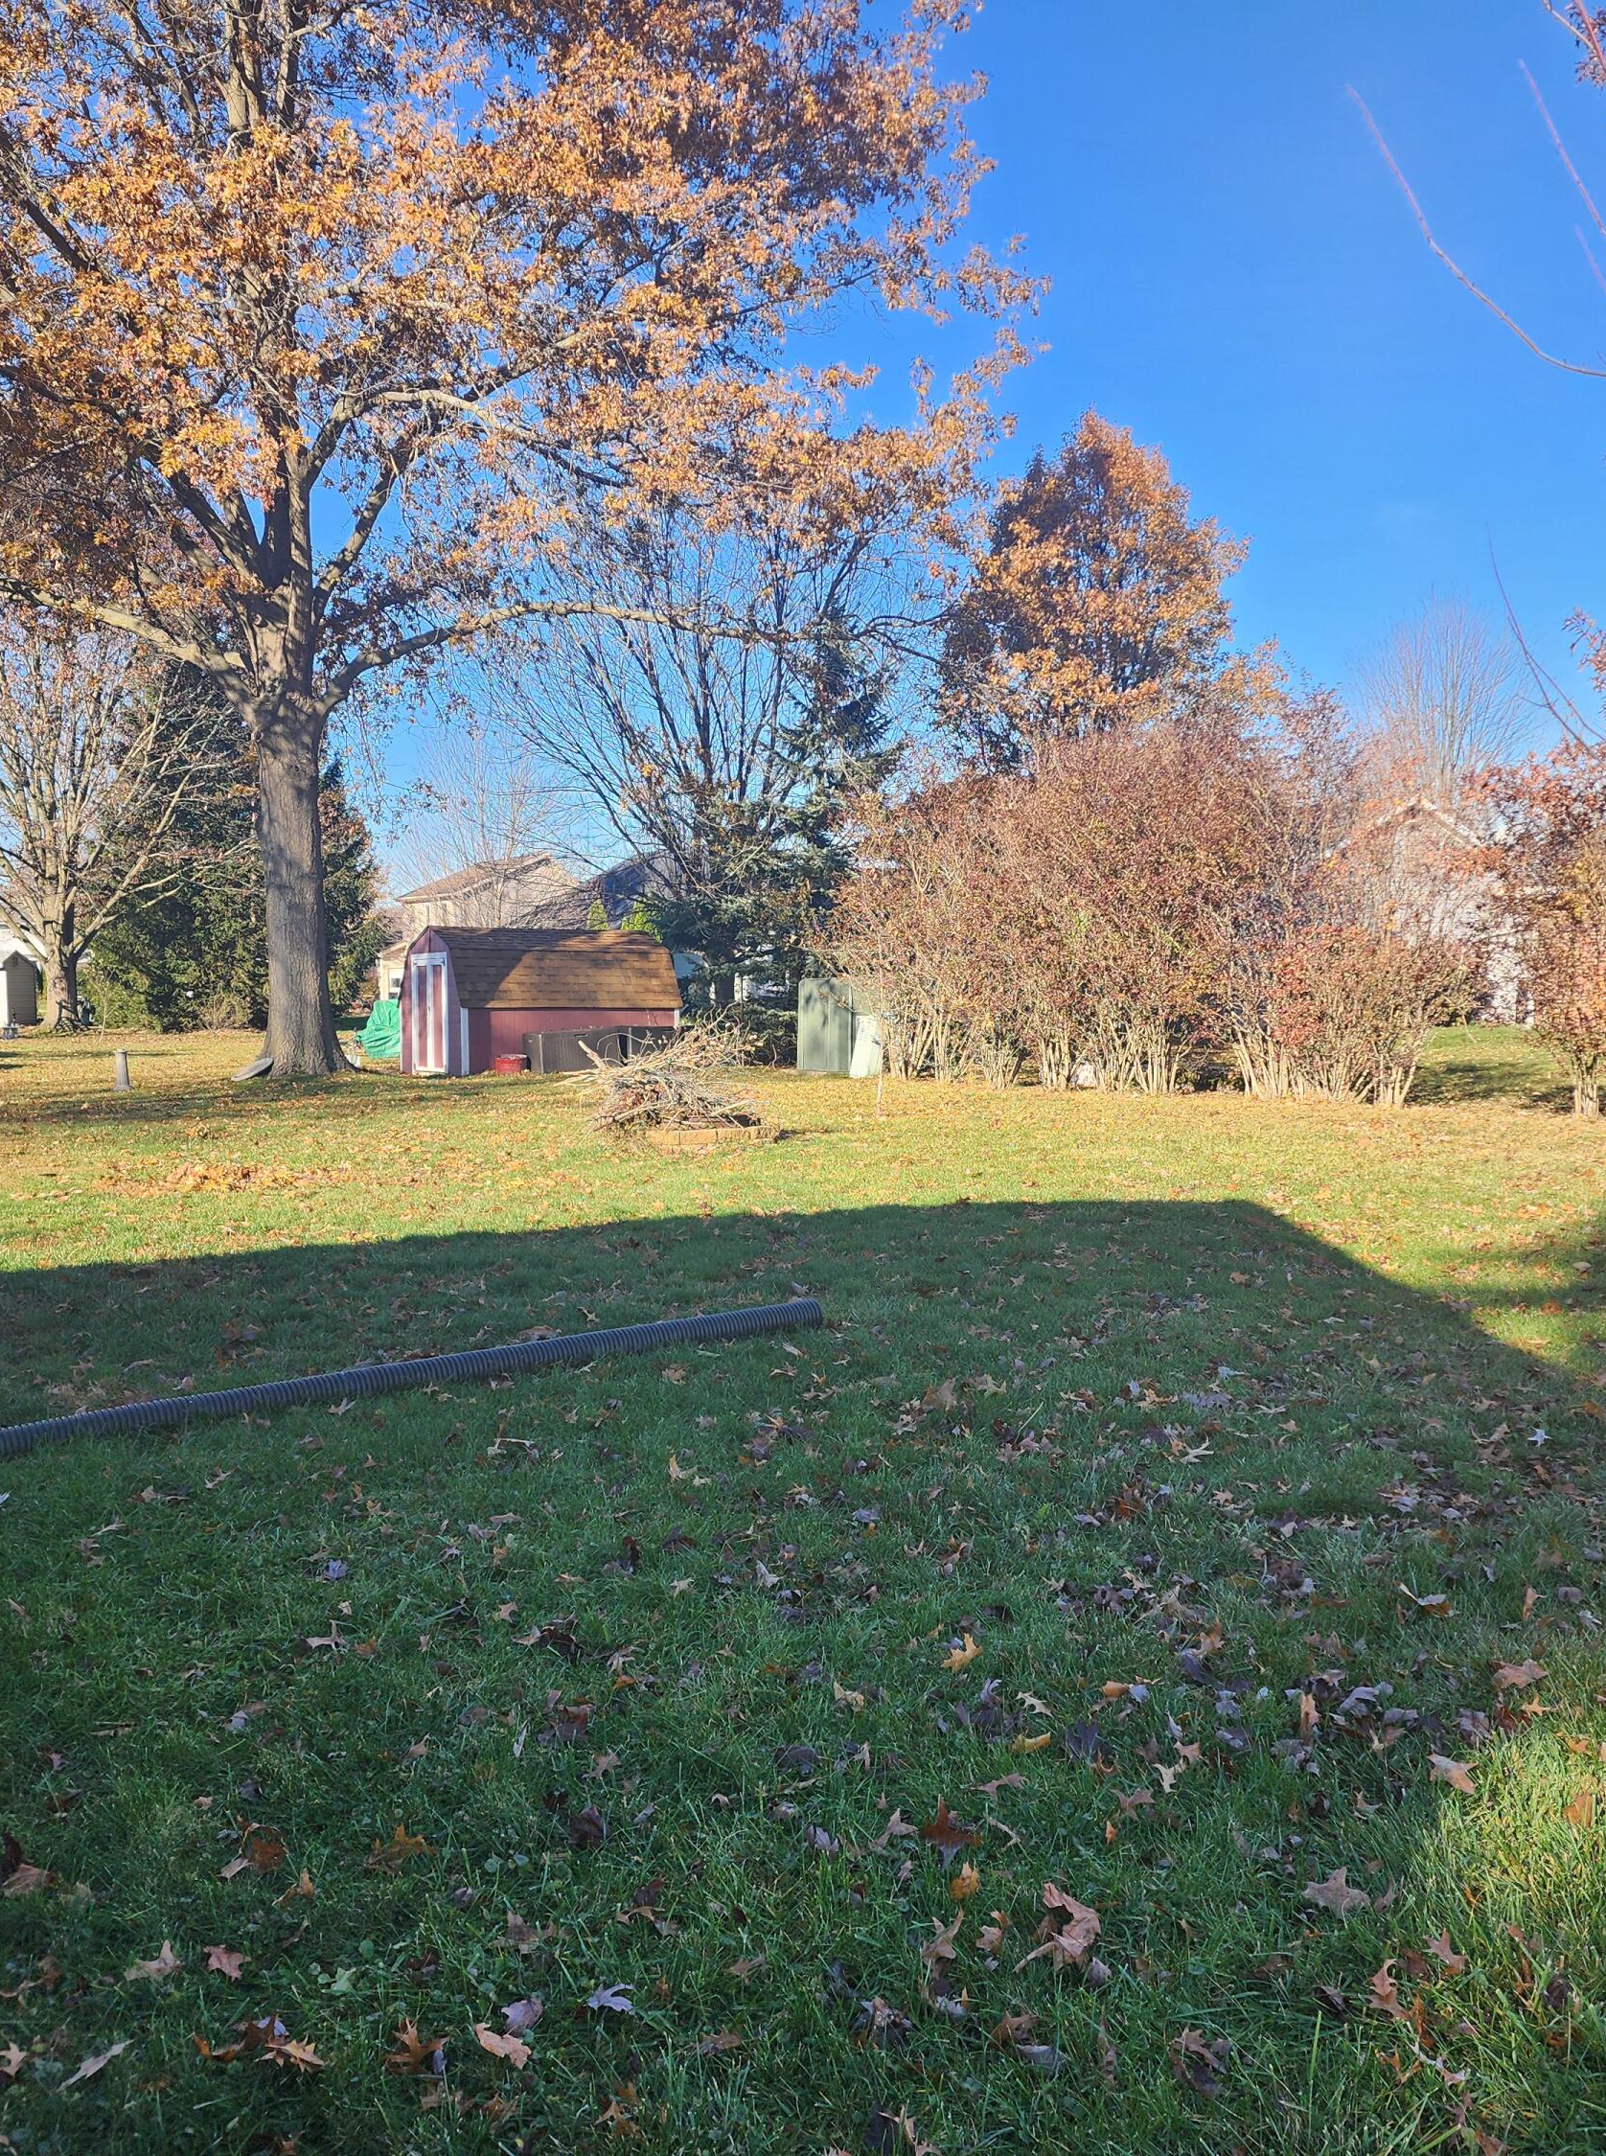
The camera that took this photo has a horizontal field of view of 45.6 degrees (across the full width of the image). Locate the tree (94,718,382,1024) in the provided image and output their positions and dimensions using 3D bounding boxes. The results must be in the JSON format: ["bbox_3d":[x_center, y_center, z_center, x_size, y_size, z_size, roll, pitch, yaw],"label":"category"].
[{"bbox_3d":[-16.757,-6.222,56.000,8.132,9.613,7.500,-1,4,-17],"label":"tree"}]

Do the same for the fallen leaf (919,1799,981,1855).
[{"bbox_3d":[0.253,1.299,3.307,0.105,0.050,0.107,0,4,4],"label":"fallen leaf"}]

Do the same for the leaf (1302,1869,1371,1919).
[{"bbox_3d":[0.860,1.313,3.072,0.108,0.035,0.096,1,4,16],"label":"leaf"}]

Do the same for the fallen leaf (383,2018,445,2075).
[{"bbox_3d":[-0.538,1.340,2.644,0.082,0.040,0.070,-1,4,-12],"label":"fallen leaf"}]

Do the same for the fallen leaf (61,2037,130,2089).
[{"bbox_3d":[-0.963,1.342,2.601,0.042,0.030,0.115,2,4,25],"label":"fallen leaf"}]

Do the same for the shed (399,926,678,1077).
[{"bbox_3d":[-4.278,-1.323,31.303,3.850,2.360,2.400,-2,4,-34],"label":"shed"}]

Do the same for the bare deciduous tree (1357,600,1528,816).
[{"bbox_3d":[22.707,-9.634,68.000,6.316,14.871,6.316,1,4,18],"label":"bare deciduous tree"}]

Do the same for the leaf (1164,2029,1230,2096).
[{"bbox_3d":[0.537,1.342,2.603,0.090,0.050,0.076,1,4,12],"label":"leaf"}]

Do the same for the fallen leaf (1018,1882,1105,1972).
[{"bbox_3d":[0.402,1.320,2.969,0.135,0.075,0.140,0,4,8],"label":"fallen leaf"}]

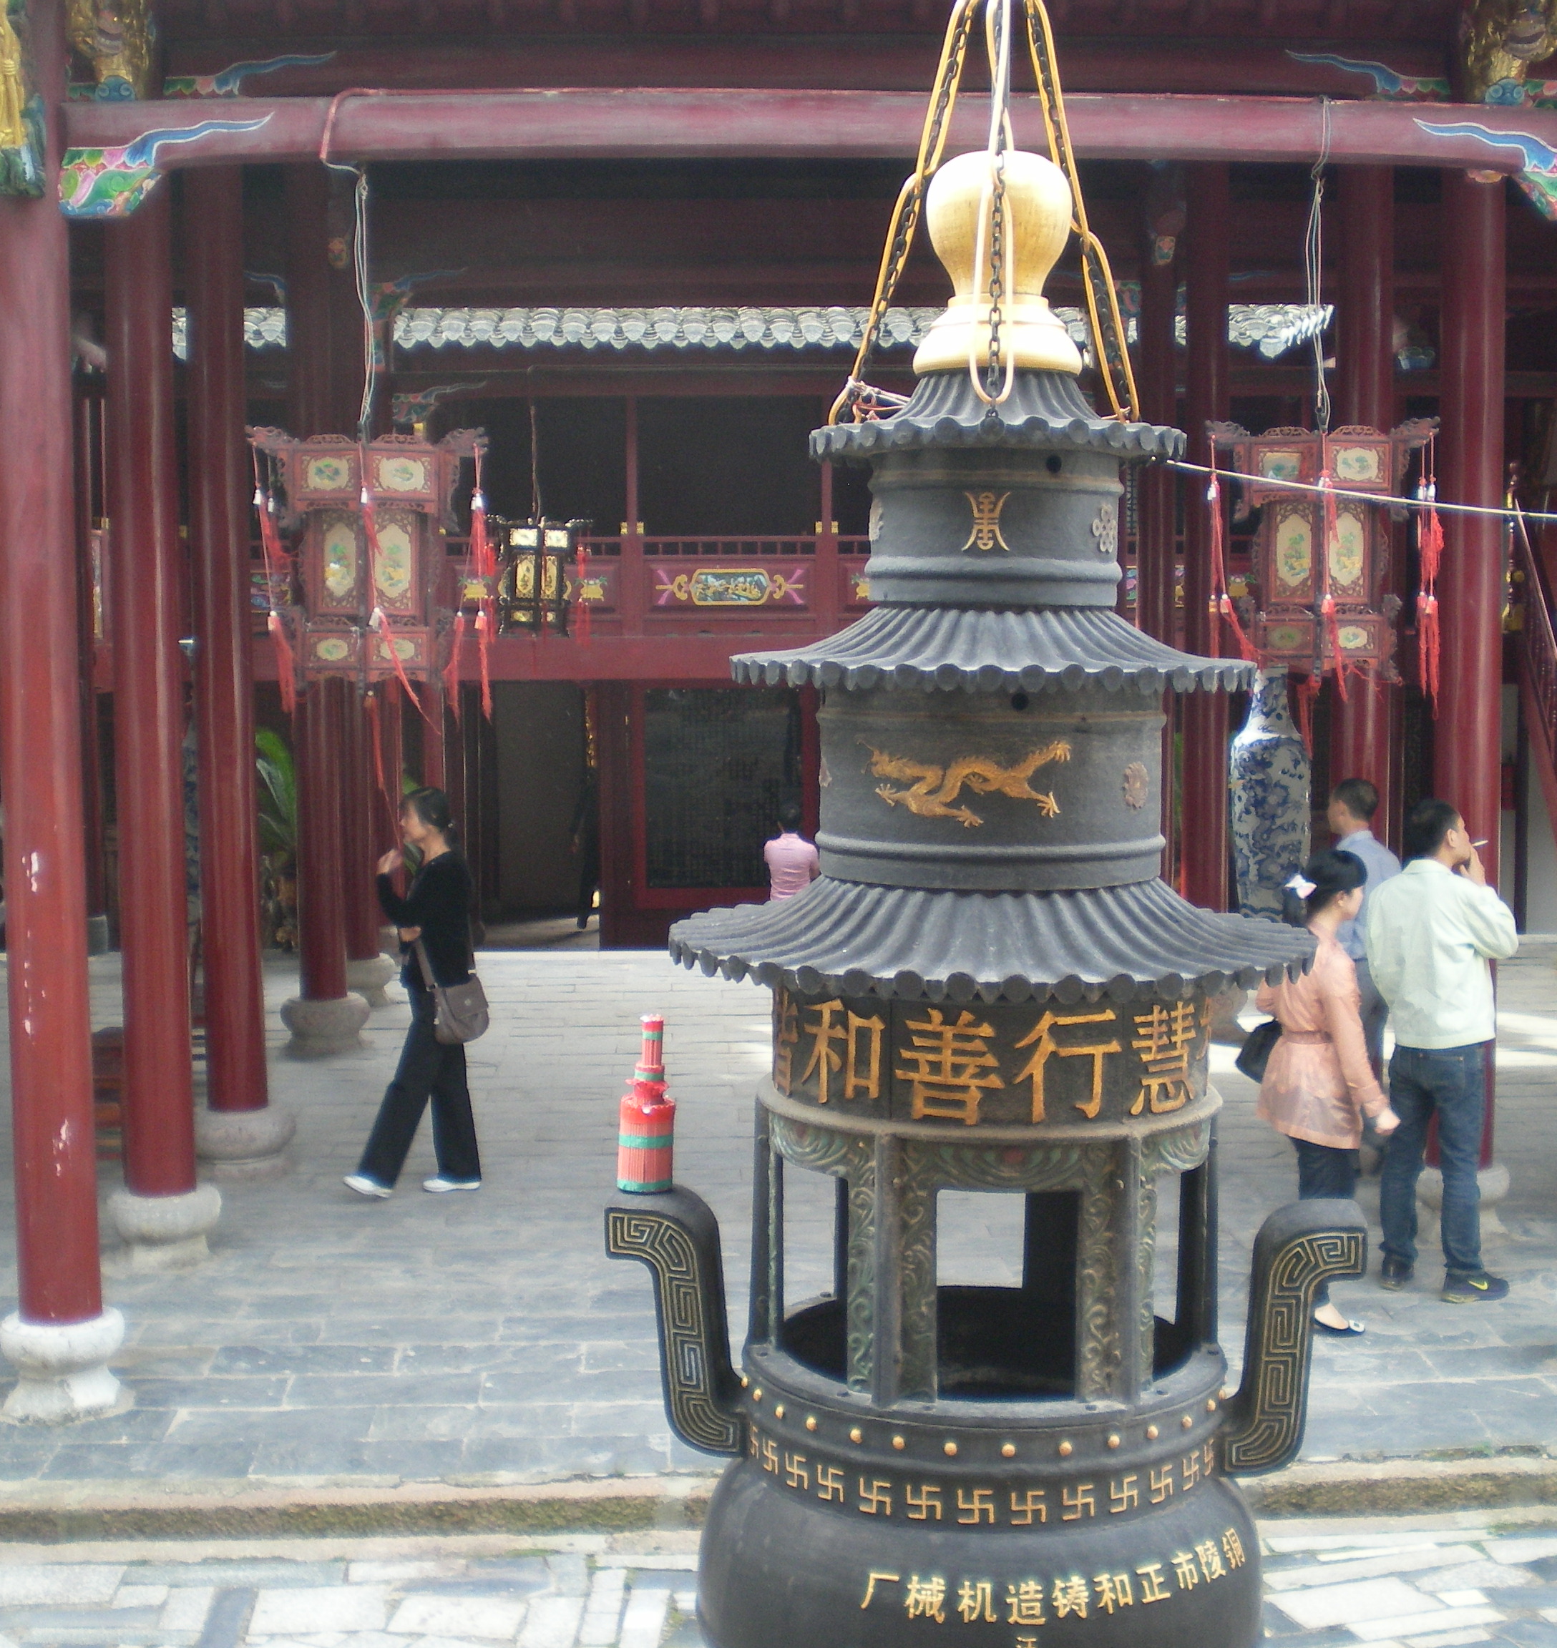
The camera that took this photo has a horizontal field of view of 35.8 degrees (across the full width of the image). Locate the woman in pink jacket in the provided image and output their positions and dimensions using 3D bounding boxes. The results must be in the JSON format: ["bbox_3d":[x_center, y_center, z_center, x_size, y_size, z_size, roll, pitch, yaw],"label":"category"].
[{"bbox_3d":[1.787,0.871,7.882,0.360,1.580,0.460,-3,6,-30],"label":"woman in pink jacket"}]

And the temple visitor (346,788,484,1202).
[{"bbox_3d":[-1.484,0.674,9.856,0.540,1.655,0.430,-1,5,-3],"label":"temple visitor"}]

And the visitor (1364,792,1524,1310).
[{"bbox_3d":[2.292,0.760,8.271,0.480,1.717,0.360,3,7,36],"label":"visitor"}]

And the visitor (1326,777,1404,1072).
[{"bbox_3d":[2.400,0.644,9.873,0.320,1.680,0.460,3,6,31],"label":"visitor"}]

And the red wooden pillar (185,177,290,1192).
[{"bbox_3d":[-2.339,-0.865,10.171,0.430,4.700,0.430,-1,5,-3],"label":"red wooden pillar"}]

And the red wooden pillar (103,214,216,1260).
[{"bbox_3d":[-2.288,-0.641,8.735,0.420,4.500,0.420,-1,5,-3],"label":"red wooden pillar"}]

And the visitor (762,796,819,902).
[{"bbox_3d":[0.090,0.610,16.940,0.440,1.580,0.300,-1,5,-3],"label":"visitor"}]

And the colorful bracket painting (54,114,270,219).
[{"bbox_3d":[-1.763,-1.891,6.928,0.614,0.294,0.120,-1,5,-3],"label":"colorful bracket painting"}]

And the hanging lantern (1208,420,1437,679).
[{"bbox_3d":[1.610,-0.815,7.135,0.670,0.760,0.700,-1,5,-3],"label":"hanging lantern"}]

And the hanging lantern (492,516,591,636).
[{"bbox_3d":[-1.647,-1.722,16.652,0.690,0.830,0.700,-1,5,-3],"label":"hanging lantern"}]

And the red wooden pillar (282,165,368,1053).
[{"bbox_3d":[-2.471,-1.227,12.876,0.440,4.894,0.440,-1,5,-3],"label":"red wooden pillar"}]

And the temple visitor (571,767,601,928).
[{"bbox_3d":[-1.734,0.175,22.559,0.520,1.640,0.480,-1,5,-3],"label":"temple visitor"}]

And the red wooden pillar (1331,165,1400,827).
[{"bbox_3d":[2.472,-0.911,10.306,0.250,4.133,0.250,-1,5,-3],"label":"red wooden pillar"}]

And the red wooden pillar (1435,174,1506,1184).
[{"bbox_3d":[2.539,-0.641,8.872,0.250,3.906,0.250,-1,5,-3],"label":"red wooden pillar"}]

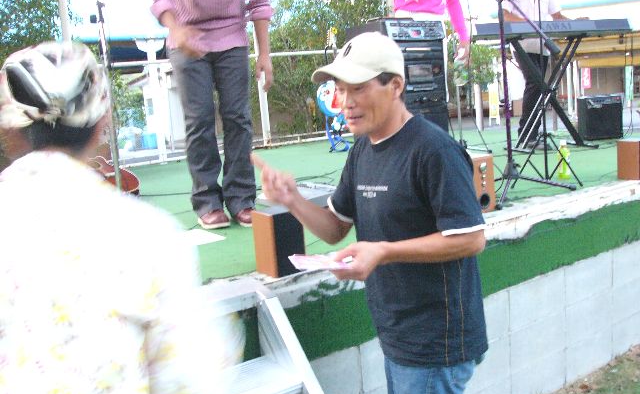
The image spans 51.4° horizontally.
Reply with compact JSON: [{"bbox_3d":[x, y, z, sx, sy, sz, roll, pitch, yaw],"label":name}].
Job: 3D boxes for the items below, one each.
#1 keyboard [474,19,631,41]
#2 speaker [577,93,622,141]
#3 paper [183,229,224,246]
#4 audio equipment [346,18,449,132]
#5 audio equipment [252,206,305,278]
[{"bbox_3d":[1.863,-1.371,5.485,1.273,0.120,0.290,-5,8,-5],"label":"keyboard"},{"bbox_3d":[2.611,-0.737,6.232,0.345,0.385,0.200,-5,8,-3],"label":"speaker"},{"bbox_3d":[-0.569,0.175,2.926,0.210,0.004,0.297,-10,10,-33],"label":"paper"},{"bbox_3d":[0.538,-0.666,4.555,0.440,1.030,0.479,-9,10,-28],"label":"audio equipment"},{"bbox_3d":[-0.136,0.148,2.212,0.119,0.205,0.113,-12,11,-42],"label":"audio equipment"}]

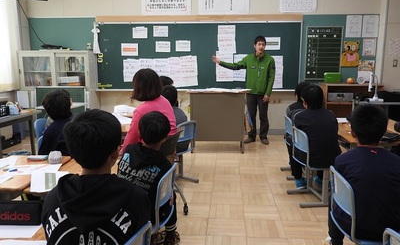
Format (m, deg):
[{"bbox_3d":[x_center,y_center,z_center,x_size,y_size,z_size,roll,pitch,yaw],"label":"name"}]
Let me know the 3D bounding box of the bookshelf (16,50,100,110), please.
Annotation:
[{"bbox_3d":[-2.520,-0.504,6.271,1.250,1.510,0.420,0,9,5],"label":"bookshelf"}]

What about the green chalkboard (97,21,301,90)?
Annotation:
[{"bbox_3d":[-0.067,-1.167,6.122,3.607,1.201,0.060,1,10,5],"label":"green chalkboard"}]

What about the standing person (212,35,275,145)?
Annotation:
[{"bbox_3d":[0.694,-0.508,5.526,1.010,1.700,0.400,2,10,12],"label":"standing person"}]

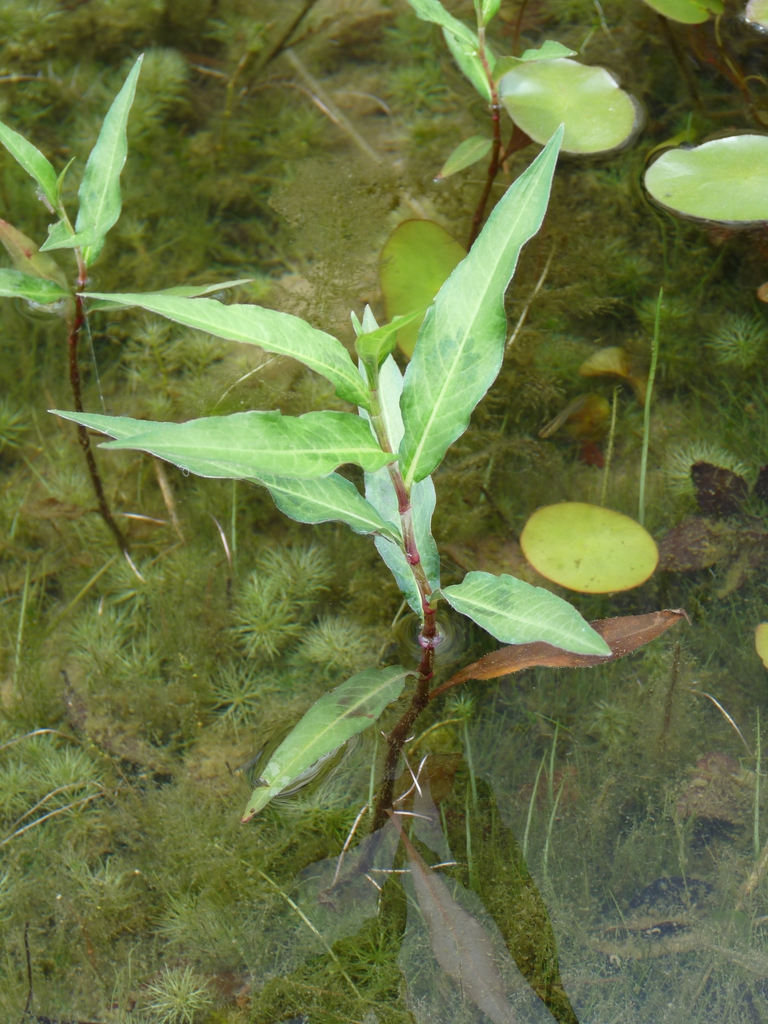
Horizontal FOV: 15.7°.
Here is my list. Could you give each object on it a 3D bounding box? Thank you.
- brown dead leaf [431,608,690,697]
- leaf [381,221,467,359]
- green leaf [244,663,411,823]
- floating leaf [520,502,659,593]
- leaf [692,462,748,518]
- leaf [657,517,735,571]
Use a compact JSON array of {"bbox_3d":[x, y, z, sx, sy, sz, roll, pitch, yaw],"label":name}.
[{"bbox_3d":[0.076,0.061,1.204,0.121,0.015,0.024,-17,50,-15],"label":"brown dead leaf"},{"bbox_3d":[0.022,-0.110,1.375,0.045,0.006,0.086,-4,60,-2],"label":"leaf"},{"bbox_3d":[-0.029,0.094,1.168,0.025,0.010,0.104,34,56,27],"label":"green leaf"},{"bbox_3d":[0.091,0.016,1.239,0.062,0.006,0.049,24,52,20],"label":"floating leaf"},{"bbox_3d":[0.161,-0.011,1.326,0.026,0.012,0.037,-3,48,-3],"label":"leaf"},{"bbox_3d":[0.146,0.016,1.302,0.028,0.010,0.044,32,56,26],"label":"leaf"}]

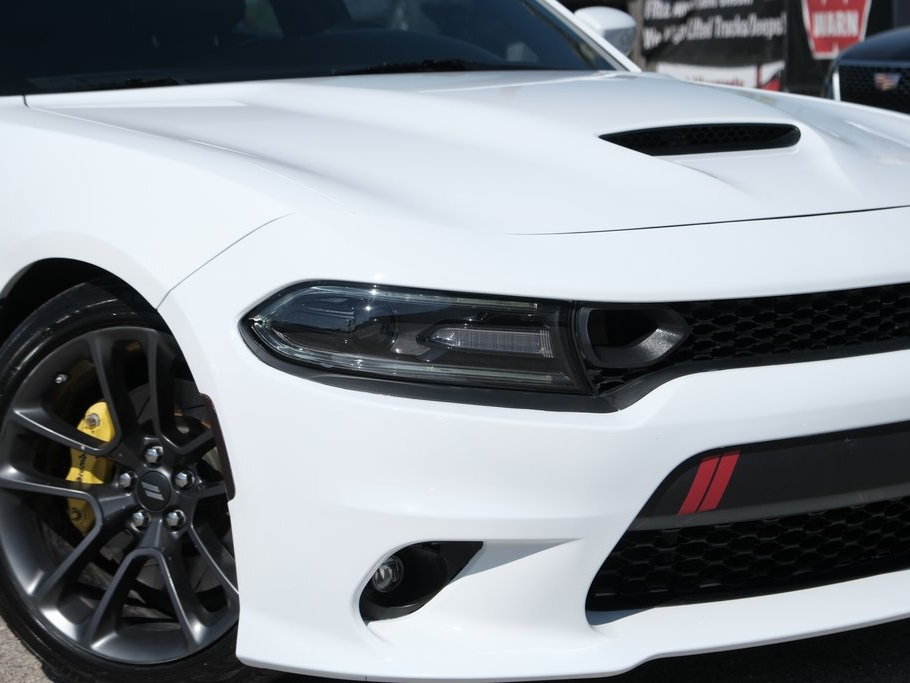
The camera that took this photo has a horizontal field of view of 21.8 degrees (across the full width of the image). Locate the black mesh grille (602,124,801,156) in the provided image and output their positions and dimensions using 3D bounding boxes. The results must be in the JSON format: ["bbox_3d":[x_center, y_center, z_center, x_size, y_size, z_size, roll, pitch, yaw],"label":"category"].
[{"bbox_3d":[0.412,-0.340,3.937,0.435,0.052,0.075,-6,8,-36],"label":"black mesh grille"}]

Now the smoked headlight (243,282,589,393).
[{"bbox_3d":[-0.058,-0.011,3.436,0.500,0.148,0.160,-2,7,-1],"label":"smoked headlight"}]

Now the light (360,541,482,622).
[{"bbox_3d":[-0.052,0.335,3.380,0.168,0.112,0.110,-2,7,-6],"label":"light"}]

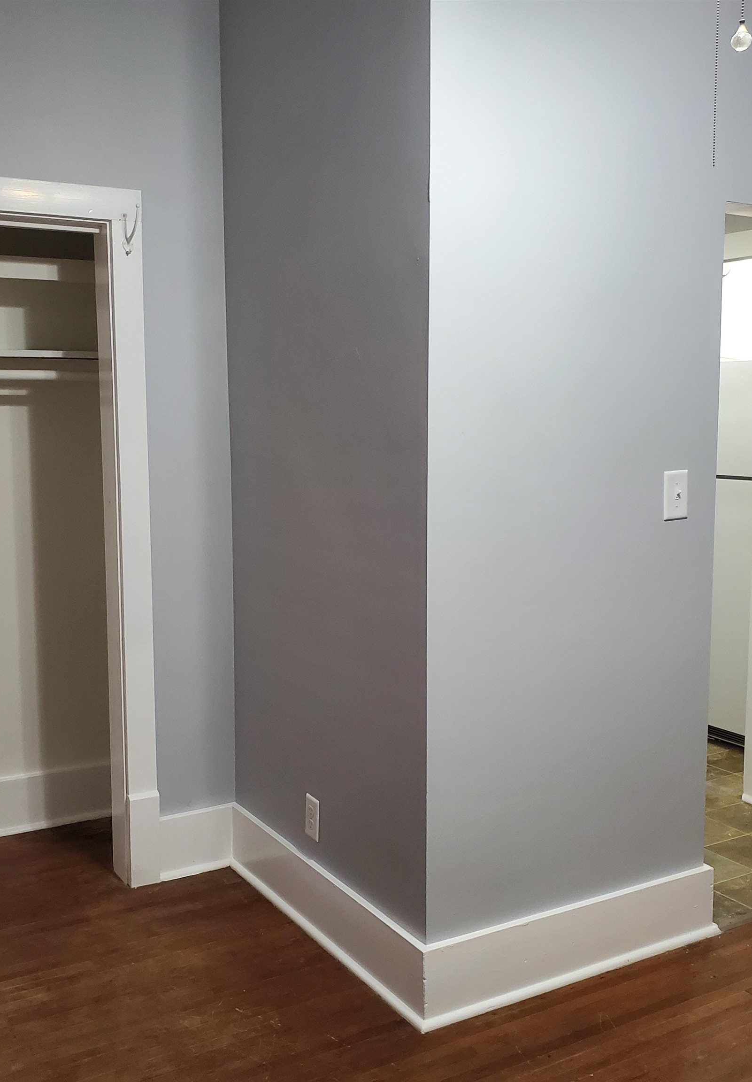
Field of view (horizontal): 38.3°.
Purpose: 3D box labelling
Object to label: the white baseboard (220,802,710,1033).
[{"bbox_3d":[0.254,0.987,3.304,1.005,0.194,1.149,-4,7,-30],"label":"white baseboard"}]

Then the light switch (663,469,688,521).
[{"bbox_3d":[0.797,-0.120,2.869,0.081,0.128,0.014,-4,7,-30],"label":"light switch"}]

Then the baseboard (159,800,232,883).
[{"bbox_3d":[-0.570,0.970,3.482,0.262,0.195,0.035,-4,7,-30],"label":"baseboard"}]

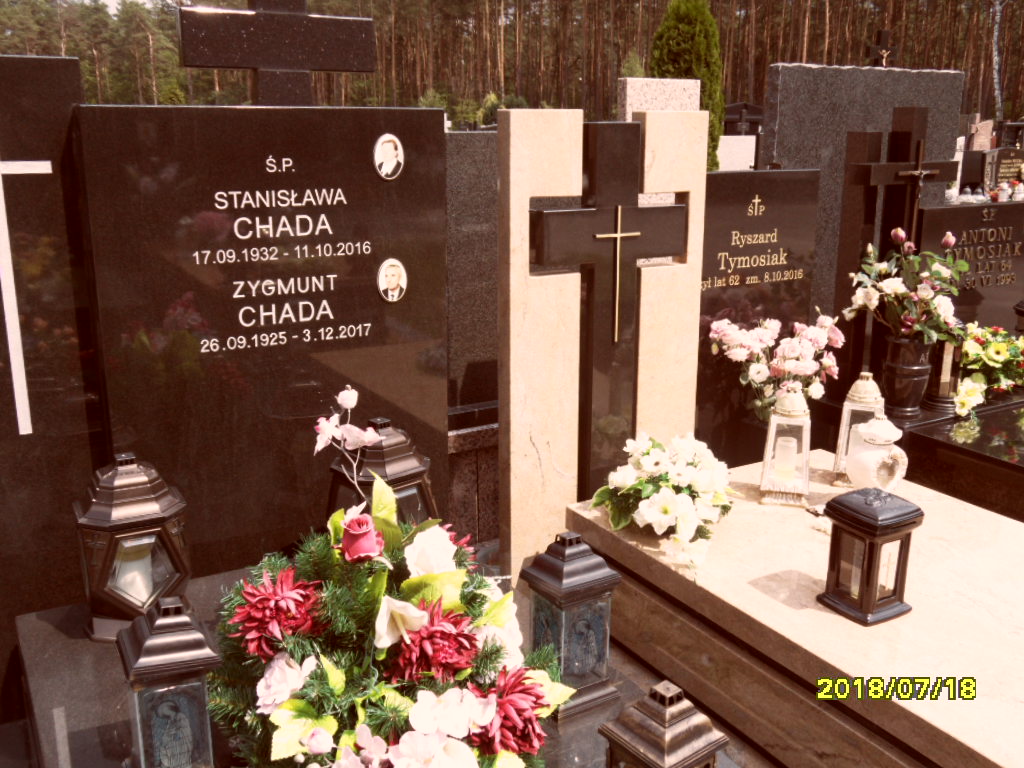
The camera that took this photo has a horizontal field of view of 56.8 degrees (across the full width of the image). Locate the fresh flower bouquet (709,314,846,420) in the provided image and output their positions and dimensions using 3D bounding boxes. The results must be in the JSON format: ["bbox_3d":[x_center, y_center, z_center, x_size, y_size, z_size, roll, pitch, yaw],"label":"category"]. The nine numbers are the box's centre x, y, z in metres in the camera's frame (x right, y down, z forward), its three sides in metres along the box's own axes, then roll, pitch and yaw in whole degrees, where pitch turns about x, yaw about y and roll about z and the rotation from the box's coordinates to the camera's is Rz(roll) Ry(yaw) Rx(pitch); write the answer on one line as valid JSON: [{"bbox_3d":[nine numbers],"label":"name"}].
[{"bbox_3d":[0.835,-0.039,2.986,0.320,0.250,0.240,-8,16,-28],"label":"fresh flower bouquet"}]

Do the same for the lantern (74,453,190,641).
[{"bbox_3d":[-0.836,0.333,2.094,0.226,0.378,0.228,-8,17,-27],"label":"lantern"}]

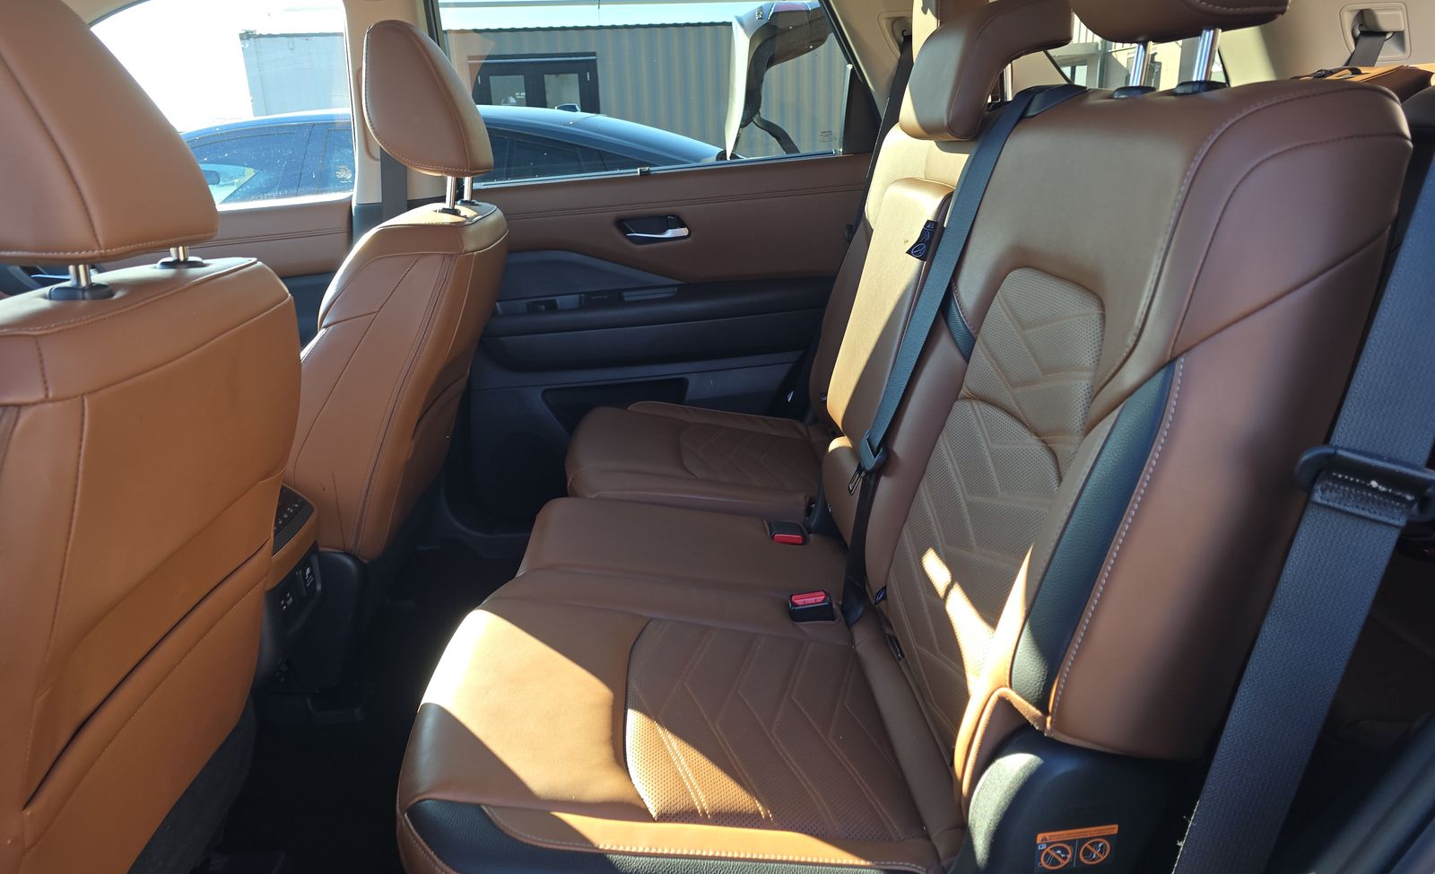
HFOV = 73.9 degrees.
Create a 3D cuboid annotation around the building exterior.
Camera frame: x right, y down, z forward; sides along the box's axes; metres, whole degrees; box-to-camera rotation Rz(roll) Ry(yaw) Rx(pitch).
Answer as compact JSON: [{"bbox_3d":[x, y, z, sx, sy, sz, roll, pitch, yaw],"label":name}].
[{"bbox_3d":[-2.041,-5.926,17.609,11.800,2.800,2.440,-3,19,-4],"label":"building exterior"}]

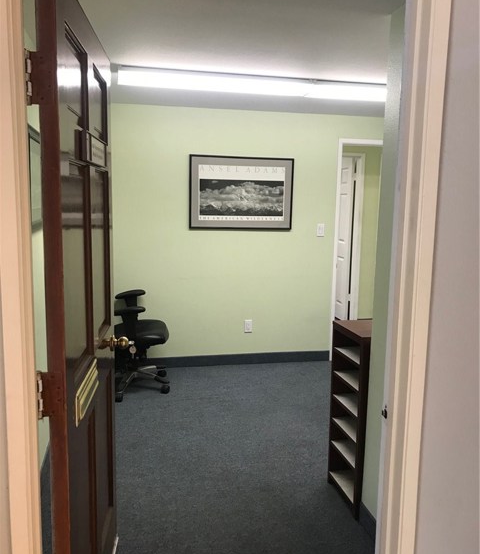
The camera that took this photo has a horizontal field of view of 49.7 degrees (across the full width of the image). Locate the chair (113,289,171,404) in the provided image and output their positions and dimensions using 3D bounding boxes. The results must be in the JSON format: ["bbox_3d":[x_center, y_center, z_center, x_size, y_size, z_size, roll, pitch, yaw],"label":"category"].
[{"bbox_3d":[-0.883,0.405,4.057,0.650,0.980,0.650,-1,8,-12],"label":"chair"}]

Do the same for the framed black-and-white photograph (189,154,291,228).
[{"bbox_3d":[0.021,-0.736,4.576,0.945,0.645,0.025,-1,8,-12],"label":"framed black-and-white photograph"}]

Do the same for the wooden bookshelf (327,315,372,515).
[{"bbox_3d":[0.660,0.685,2.581,0.300,0.874,0.344,-1,8,-12],"label":"wooden bookshelf"}]

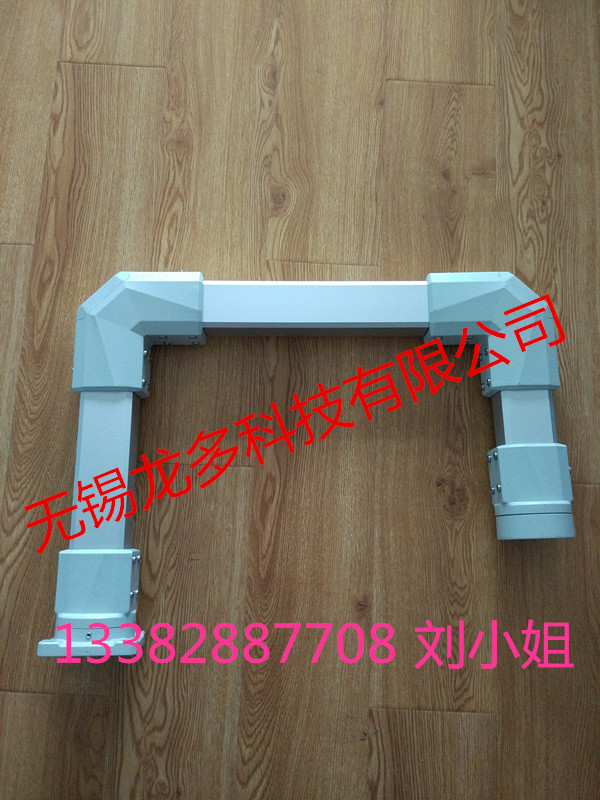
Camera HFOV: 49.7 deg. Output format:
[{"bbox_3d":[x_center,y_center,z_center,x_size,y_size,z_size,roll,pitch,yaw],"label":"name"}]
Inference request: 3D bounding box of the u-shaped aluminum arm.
[{"bbox_3d":[0.017,0.060,0.757,0.592,0.094,0.441,0,80,-1],"label":"u-shaped aluminum arm"}]

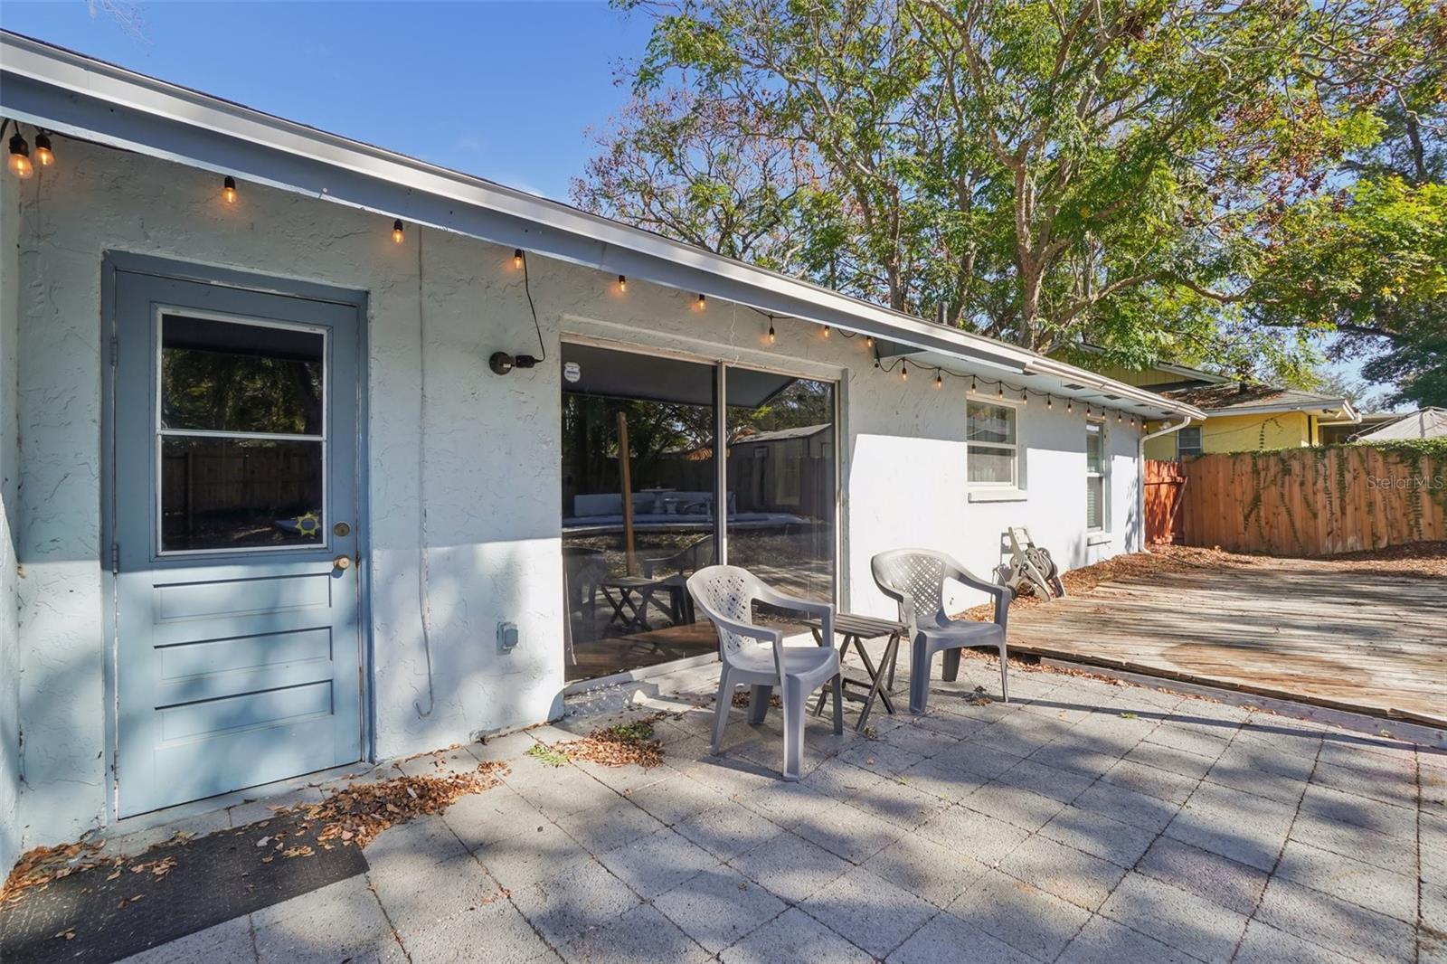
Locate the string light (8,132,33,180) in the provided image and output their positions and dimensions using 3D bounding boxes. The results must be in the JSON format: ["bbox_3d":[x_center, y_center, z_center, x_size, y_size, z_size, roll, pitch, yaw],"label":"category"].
[{"bbox_3d":[-1.886,-0.876,1.616,0.050,0.115,0.050,0,0,-37],"label":"string light"}]

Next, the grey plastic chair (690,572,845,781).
[{"bbox_3d":[0.202,0.852,2.898,0.586,0.833,0.596,0,0,29],"label":"grey plastic chair"}]

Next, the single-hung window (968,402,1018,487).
[{"bbox_3d":[2.664,-0.378,6.065,1.060,0.900,0.100,0,0,-37],"label":"single-hung window"}]

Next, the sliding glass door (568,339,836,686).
[{"bbox_3d":[-0.016,0.168,4.068,2.270,1.970,0.110,0,0,-37],"label":"sliding glass door"}]

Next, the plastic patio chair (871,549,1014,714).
[{"bbox_3d":[1.265,0.852,3.594,0.616,0.828,0.586,0,0,-18],"label":"plastic patio chair"}]

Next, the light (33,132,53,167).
[{"bbox_3d":[-2.290,-1.115,2.030,0.050,0.115,0.050,0,0,-37],"label":"light"}]

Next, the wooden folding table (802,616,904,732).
[{"bbox_3d":[0.724,1.030,3.290,0.384,0.475,0.455,0,0,-41],"label":"wooden folding table"}]

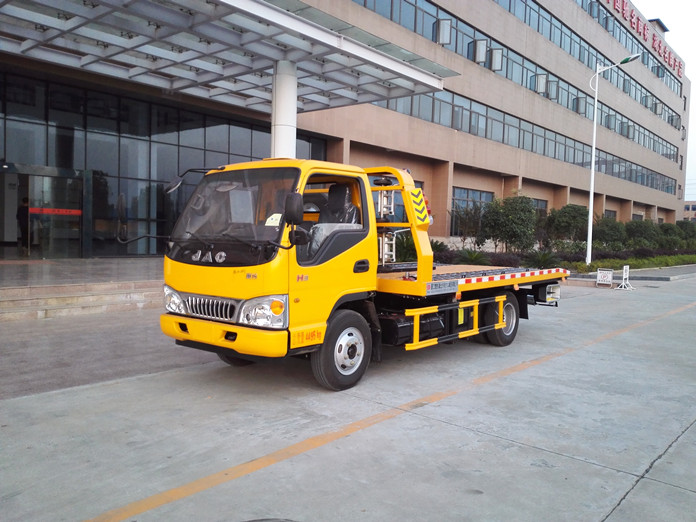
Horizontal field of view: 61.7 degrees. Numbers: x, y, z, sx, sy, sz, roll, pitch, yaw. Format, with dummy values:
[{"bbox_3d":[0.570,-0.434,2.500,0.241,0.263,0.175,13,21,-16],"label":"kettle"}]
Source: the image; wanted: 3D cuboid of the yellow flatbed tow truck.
[{"bbox_3d":[0.708,0.036,7.581,2.200,2.220,6.280,4,4,38],"label":"yellow flatbed tow truck"}]

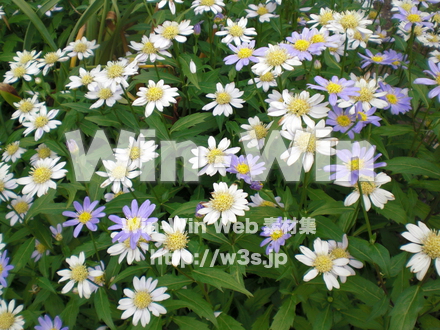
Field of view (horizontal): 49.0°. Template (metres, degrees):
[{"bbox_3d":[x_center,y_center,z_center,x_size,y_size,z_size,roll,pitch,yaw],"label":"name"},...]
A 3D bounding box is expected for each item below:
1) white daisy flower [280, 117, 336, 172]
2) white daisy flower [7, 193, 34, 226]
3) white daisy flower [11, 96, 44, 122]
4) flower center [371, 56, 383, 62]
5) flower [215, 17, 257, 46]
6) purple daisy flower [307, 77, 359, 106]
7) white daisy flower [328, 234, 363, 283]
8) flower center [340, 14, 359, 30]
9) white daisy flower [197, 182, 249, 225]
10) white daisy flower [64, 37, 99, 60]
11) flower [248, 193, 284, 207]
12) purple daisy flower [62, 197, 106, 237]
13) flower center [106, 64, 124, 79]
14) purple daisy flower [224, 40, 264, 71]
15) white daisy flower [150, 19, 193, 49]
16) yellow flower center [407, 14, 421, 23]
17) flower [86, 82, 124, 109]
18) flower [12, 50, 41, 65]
[{"bbox_3d":[0.072,-0.017,0.395,0.043,0.015,0.043,0,62,10],"label":"white daisy flower"},{"bbox_3d":[-0.206,0.046,0.500,0.032,0.013,0.032,0,69,12],"label":"white daisy flower"},{"bbox_3d":[-0.210,-0.062,0.529,0.039,0.012,0.039,-18,57,-19],"label":"white daisy flower"},{"bbox_3d":[0.155,-0.105,0.480,0.012,0.005,0.012,5,44,17],"label":"flower center"},{"bbox_3d":[0.015,-0.122,0.442,0.038,0.011,0.038,0,54,2],"label":"flower"},{"bbox_3d":[0.086,-0.056,0.366,0.040,0.012,0.040,8,40,12],"label":"purple daisy flower"},{"bbox_3d":[0.102,0.078,0.405,0.039,0.014,0.039,9,50,0],"label":"white daisy flower"},{"bbox_3d":[0.134,-0.147,0.500,0.018,0.010,0.018,0,57,0],"label":"flower center"},{"bbox_3d":[0.002,0.031,0.387,0.040,0.014,0.040,5,49,1],"label":"white daisy flower"},{"bbox_3d":[-0.147,-0.124,0.513,0.040,0.012,0.040,-7,50,-14],"label":"white daisy flower"},{"bbox_3d":[0.043,0.037,0.450,0.036,0.013,0.036,5,39,6],"label":"flower"},{"bbox_3d":[-0.123,0.047,0.440,0.040,0.012,0.040,0,56,-16],"label":"purple daisy flower"},{"bbox_3d":[-0.096,-0.086,0.445,0.016,0.008,0.016,0,48,0],"label":"flower center"},{"bbox_3d":[0.023,-0.102,0.450,0.041,0.012,0.041,-5,51,4],"label":"purple daisy flower"},{"bbox_3d":[-0.049,-0.135,0.500,0.044,0.015,0.044,0,54,-2],"label":"white daisy flower"},{"bbox_3d":[0.184,-0.140,0.460,0.013,0.006,0.013,0,46,0],"label":"yellow flower center"},{"bbox_3d":[-0.109,-0.066,0.455,0.038,0.013,0.038,-4,49,-13],"label":"flower"},{"bbox_3d":[-0.213,-0.116,0.530,0.036,0.013,0.036,-10,48,-20],"label":"flower"}]

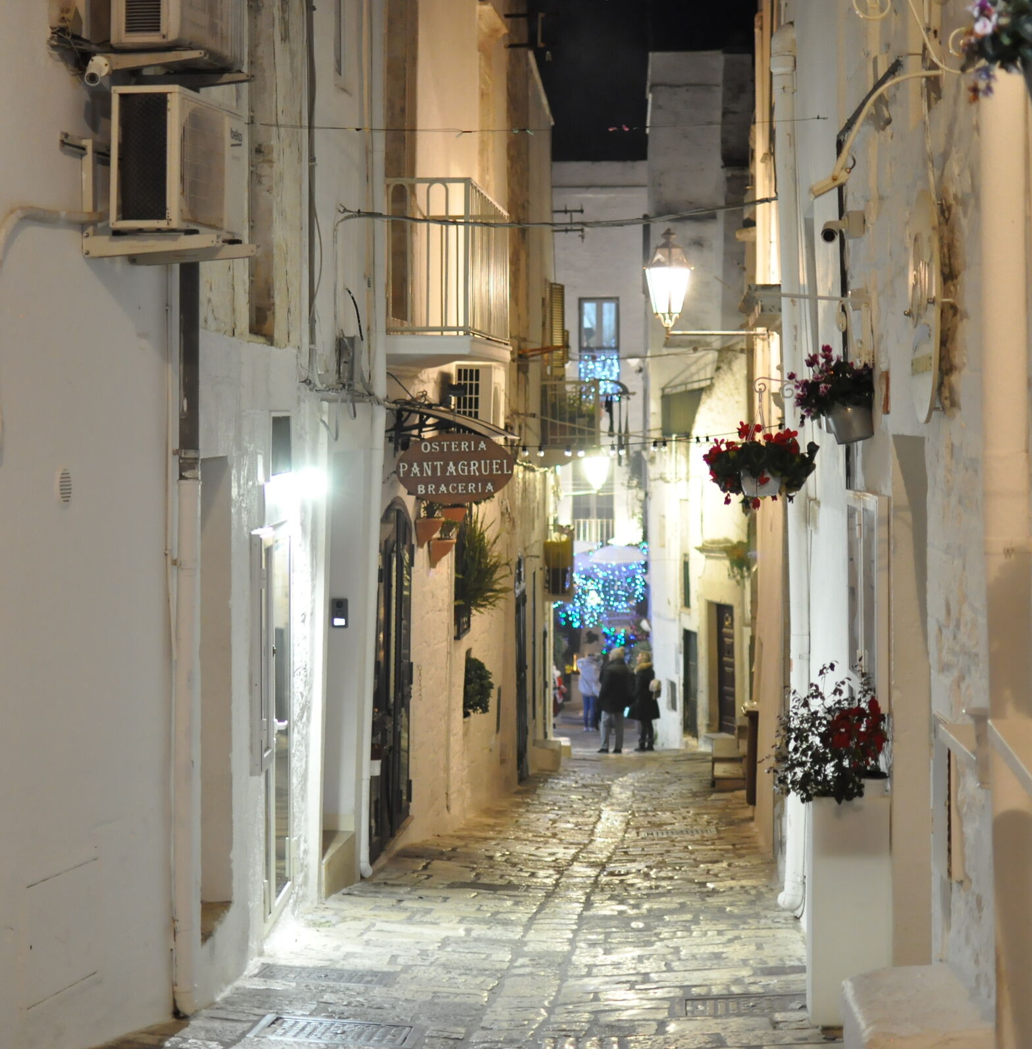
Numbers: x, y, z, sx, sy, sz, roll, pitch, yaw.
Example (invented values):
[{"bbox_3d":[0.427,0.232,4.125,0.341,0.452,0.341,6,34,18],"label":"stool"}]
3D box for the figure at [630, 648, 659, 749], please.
[{"bbox_3d":[2.145,2.931,37.900,0.380,1.660,0.460,2,4,42],"label":"figure"}]

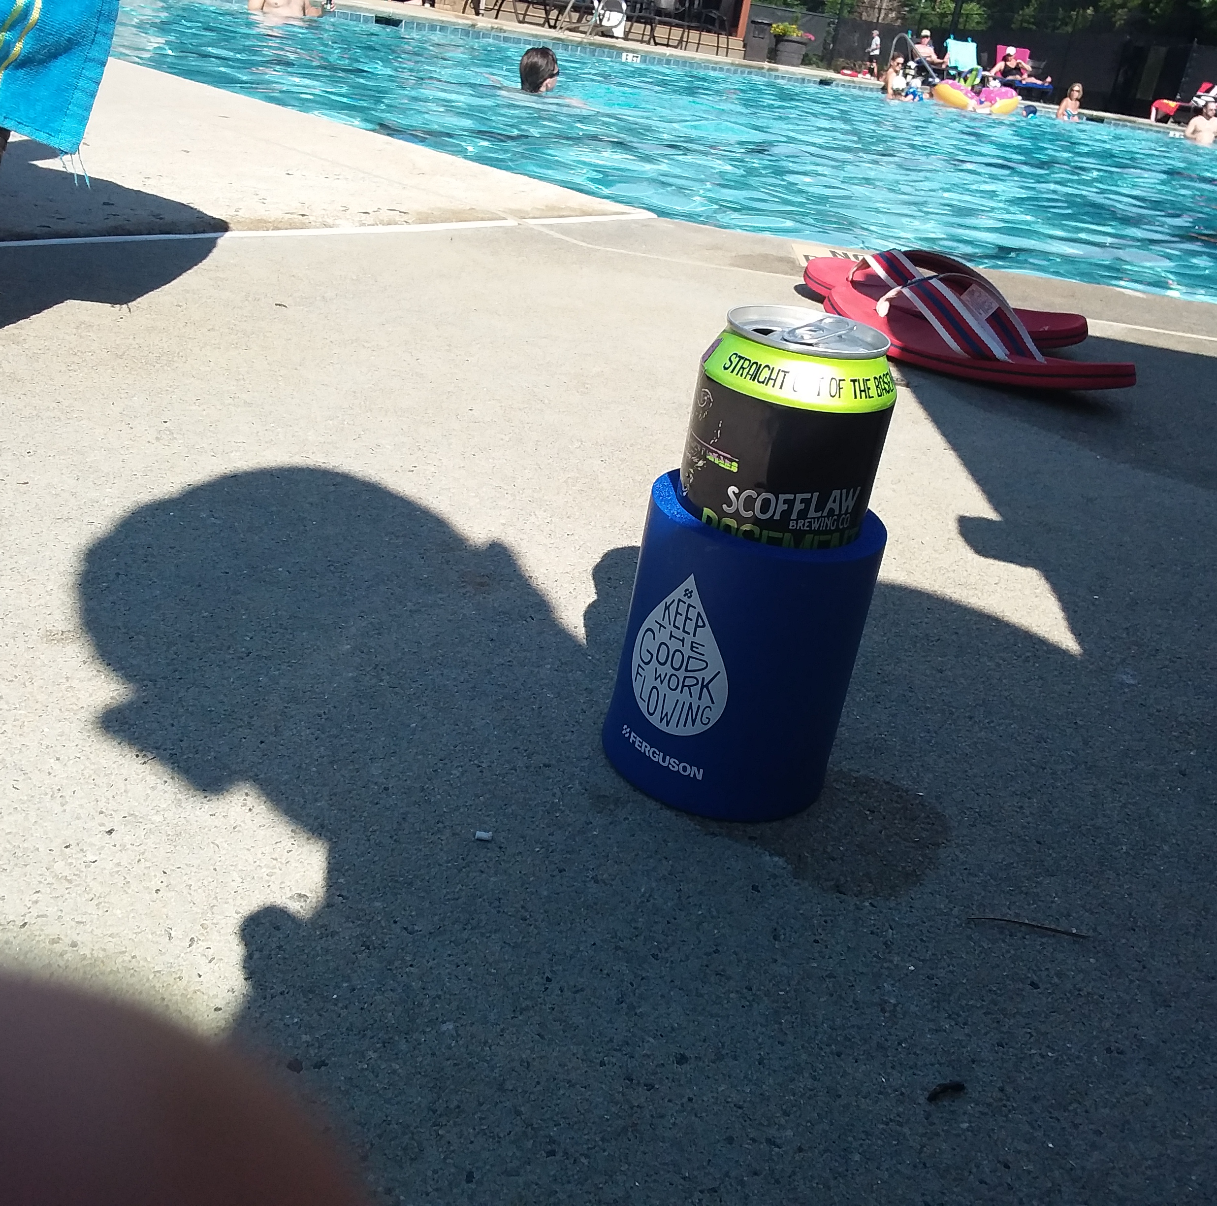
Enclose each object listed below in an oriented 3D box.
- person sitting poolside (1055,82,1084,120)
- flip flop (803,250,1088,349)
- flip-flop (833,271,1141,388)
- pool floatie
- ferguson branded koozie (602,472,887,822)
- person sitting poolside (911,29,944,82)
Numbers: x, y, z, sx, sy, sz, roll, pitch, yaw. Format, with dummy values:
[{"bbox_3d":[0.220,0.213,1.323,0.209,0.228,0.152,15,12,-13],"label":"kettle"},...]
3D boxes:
[{"bbox_3d":[7.297,-7.599,20.189,0.450,1.450,0.350,14,25,10],"label":"person sitting poolside"},{"bbox_3d":[0.339,-0.320,1.270,0.287,0.068,0.105,23,29,26],"label":"flip flop"},{"bbox_3d":[0.320,-0.242,1.108,0.285,0.072,0.105,27,31,32],"label":"flip-flop"},{"bbox_3d":[5.341,-7.337,18.200,1.150,0.360,1.100,7,25,-3],"label":"pool floatie"},{"bbox_3d":[0.049,0.013,0.461,0.085,0.103,0.085,8,26,-4],"label":"ferguson branded koozie"},{"bbox_3d":[6.221,-10.662,24.500,0.650,1.000,0.900,-4,28,-26],"label":"person sitting poolside"}]

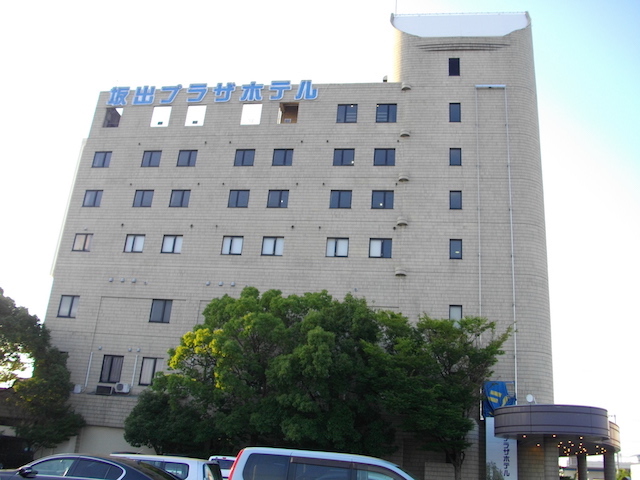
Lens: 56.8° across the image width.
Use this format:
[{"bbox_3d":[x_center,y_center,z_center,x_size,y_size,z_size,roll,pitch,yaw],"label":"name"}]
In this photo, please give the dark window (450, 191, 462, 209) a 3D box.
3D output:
[{"bbox_3d":[7.850,-2.300,34.188,0.669,1.181,0.150,1,-21,10],"label":"dark window"}]

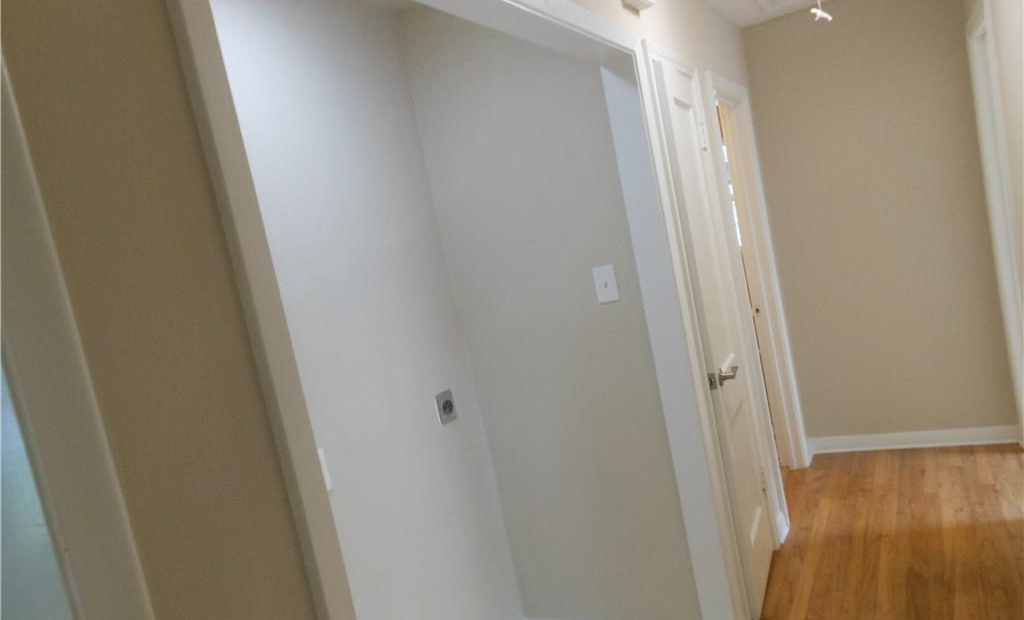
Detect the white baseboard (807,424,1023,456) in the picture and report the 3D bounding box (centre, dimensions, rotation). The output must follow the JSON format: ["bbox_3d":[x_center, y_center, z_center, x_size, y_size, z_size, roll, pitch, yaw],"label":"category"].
[{"bbox_3d":[2.125,0.697,3.957,0.987,0.097,0.022,-8,7,27],"label":"white baseboard"}]

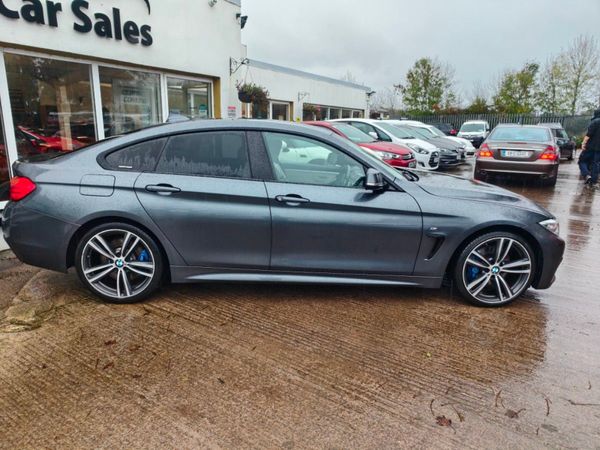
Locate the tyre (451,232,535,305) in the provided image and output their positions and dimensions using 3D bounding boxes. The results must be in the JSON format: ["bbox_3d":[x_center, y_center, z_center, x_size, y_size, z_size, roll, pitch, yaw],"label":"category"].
[{"bbox_3d":[1.487,0.322,3.137,0.660,0.660,0.240,1,14,-3],"label":"tyre"}]

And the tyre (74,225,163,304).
[{"bbox_3d":[-1.320,0.254,3.021,0.660,0.660,0.250,1,14,-3],"label":"tyre"}]

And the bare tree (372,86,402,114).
[{"bbox_3d":[9.819,-13.130,46.333,3.400,5.684,3.200,2,14,0],"label":"bare tree"}]

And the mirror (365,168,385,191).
[{"bbox_3d":[0.528,-0.321,2.809,0.135,0.150,0.210,1,14,-3],"label":"mirror"}]

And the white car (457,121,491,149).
[{"bbox_3d":[12.184,-6.282,27.890,1.810,1.800,4.400,9,16,27],"label":"white car"}]

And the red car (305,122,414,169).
[{"bbox_3d":[0.910,-2.044,10.546,4.330,1.490,1.790,10,17,29],"label":"red car"}]

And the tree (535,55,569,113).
[{"bbox_3d":[18.879,-9.331,30.330,2.500,6.938,2.500,2,14,0],"label":"tree"}]

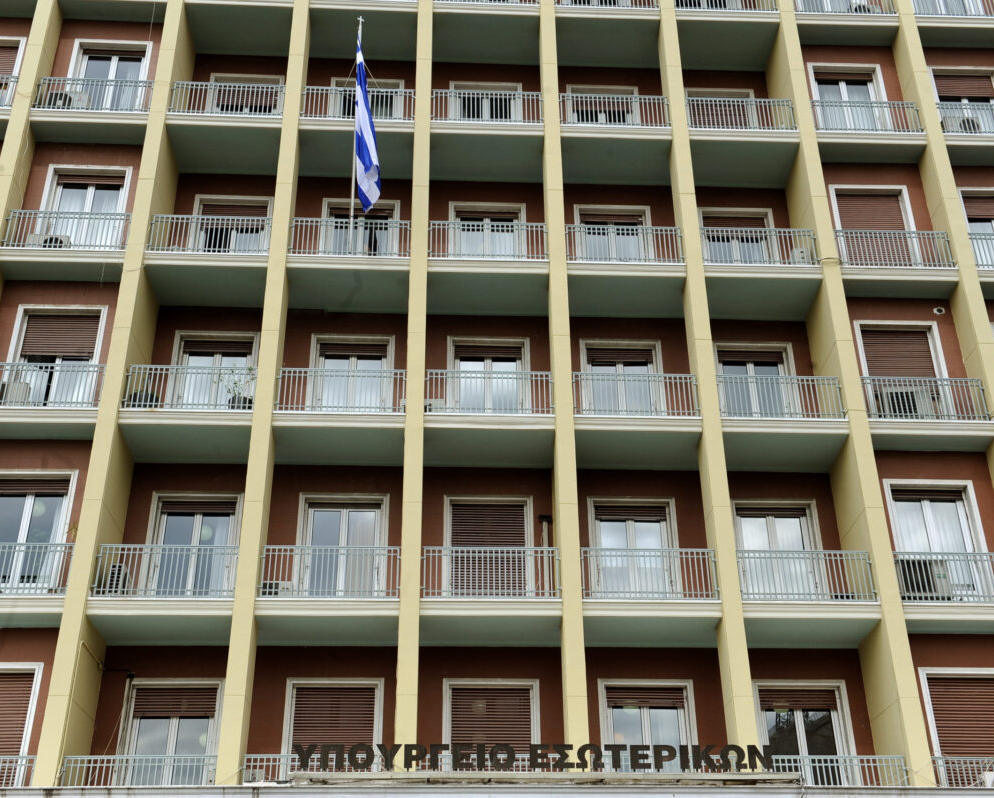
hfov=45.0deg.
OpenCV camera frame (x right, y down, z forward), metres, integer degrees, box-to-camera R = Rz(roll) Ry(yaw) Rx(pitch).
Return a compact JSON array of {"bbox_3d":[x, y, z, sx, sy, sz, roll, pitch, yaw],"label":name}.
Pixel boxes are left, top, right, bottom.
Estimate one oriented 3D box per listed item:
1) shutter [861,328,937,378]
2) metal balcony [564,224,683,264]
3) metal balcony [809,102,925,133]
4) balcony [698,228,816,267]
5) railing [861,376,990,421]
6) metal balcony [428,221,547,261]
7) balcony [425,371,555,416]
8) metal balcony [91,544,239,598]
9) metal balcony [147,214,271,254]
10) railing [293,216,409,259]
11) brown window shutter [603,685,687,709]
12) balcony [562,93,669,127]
[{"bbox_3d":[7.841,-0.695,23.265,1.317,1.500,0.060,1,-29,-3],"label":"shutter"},{"bbox_3d":[2.438,-2.942,22.958,2.223,0.884,0.055,1,-29,-3],"label":"metal balcony"},{"bbox_3d":[7.655,-5.831,24.867,2.275,0.884,0.055,1,-29,-3],"label":"metal balcony"},{"bbox_3d":[5.185,-2.998,23.708,2.306,0.852,0.100,1,-29,-3],"label":"balcony"},{"bbox_3d":[7.922,0.009,22.199,2.332,0.886,0.100,1,-29,-3],"label":"railing"},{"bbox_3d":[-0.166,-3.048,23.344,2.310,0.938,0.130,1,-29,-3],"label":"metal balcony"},{"bbox_3d":[-0.132,-0.101,21.231,2.223,0.884,0.055,1,-29,-3],"label":"balcony"},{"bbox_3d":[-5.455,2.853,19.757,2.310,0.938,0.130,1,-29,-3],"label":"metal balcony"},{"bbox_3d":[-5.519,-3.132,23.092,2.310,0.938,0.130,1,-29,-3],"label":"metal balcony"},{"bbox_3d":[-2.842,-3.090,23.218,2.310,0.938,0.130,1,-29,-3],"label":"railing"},{"bbox_3d":[2.568,5.144,20.647,1.360,0.355,0.060,1,-29,-3],"label":"brown window shutter"},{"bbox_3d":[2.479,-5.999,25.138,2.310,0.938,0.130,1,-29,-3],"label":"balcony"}]

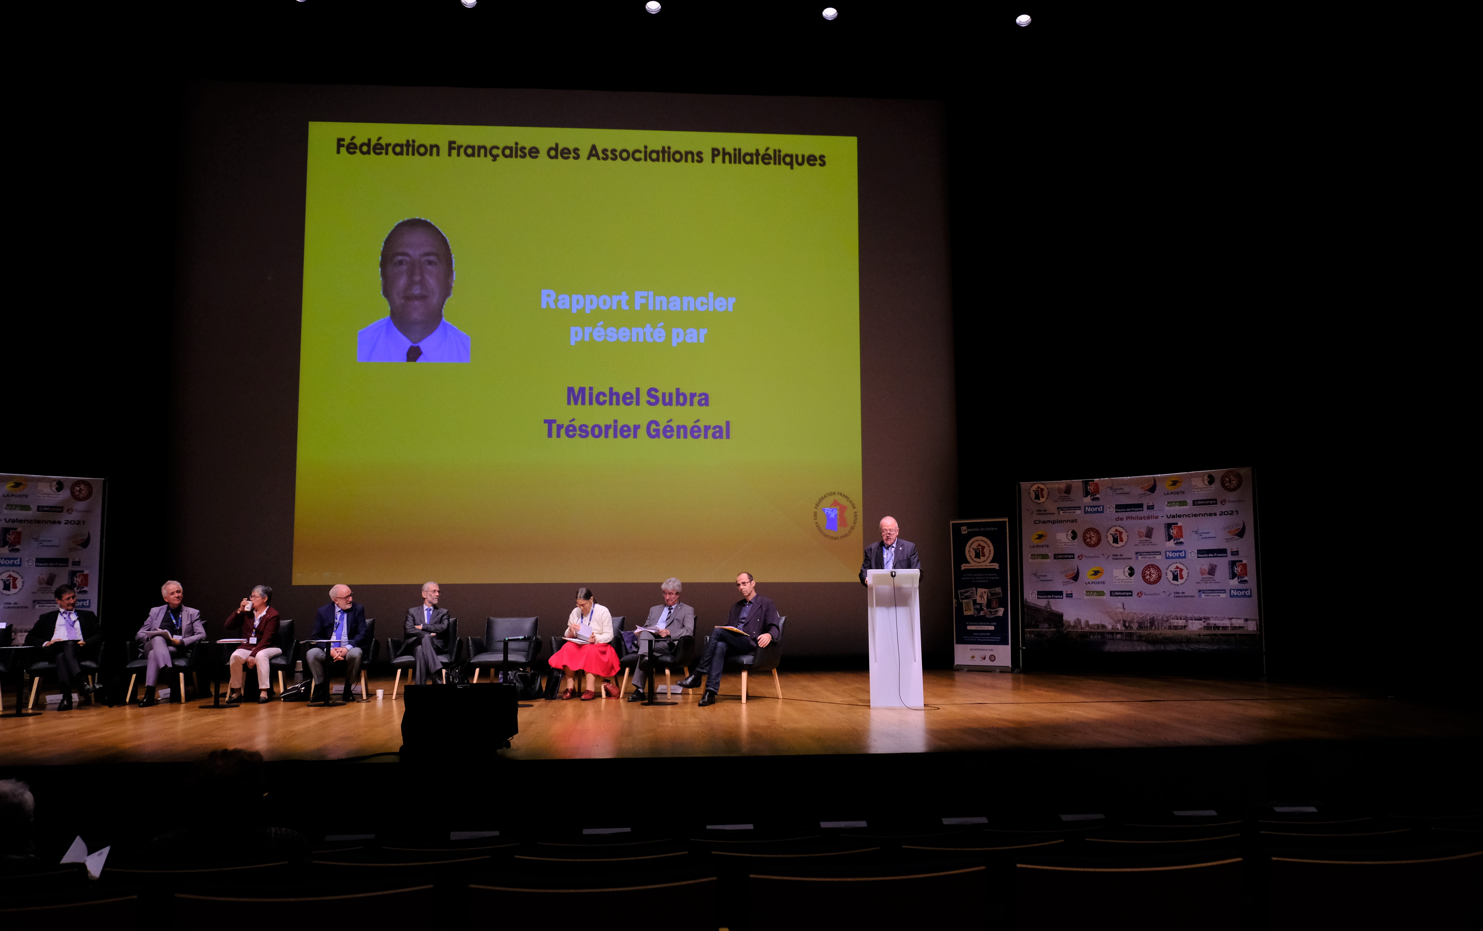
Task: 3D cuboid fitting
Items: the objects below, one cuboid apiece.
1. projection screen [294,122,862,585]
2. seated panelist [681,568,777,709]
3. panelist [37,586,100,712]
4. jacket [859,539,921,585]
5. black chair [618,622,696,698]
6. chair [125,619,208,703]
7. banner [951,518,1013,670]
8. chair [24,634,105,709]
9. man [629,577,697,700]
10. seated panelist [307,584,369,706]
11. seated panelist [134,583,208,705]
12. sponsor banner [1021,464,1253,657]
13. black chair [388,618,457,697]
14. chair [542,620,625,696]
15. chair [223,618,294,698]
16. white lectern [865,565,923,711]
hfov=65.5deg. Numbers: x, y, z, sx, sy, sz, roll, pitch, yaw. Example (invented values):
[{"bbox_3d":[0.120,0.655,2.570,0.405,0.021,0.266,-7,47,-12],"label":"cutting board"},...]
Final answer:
[{"bbox_3d":[-2.159,-1.577,15.991,7.695,6.403,0.050,0,-6,-4],"label":"projection screen"},{"bbox_3d":[-0.142,1.649,11.172,0.620,1.250,0.950,-5,-8,36],"label":"seated panelist"},{"bbox_3d":[-6.515,1.731,11.205,0.620,1.190,0.850,3,-7,-25],"label":"panelist"},{"bbox_3d":[1.408,1.064,10.942,0.570,0.760,0.360,-1,-6,2],"label":"jacket"},{"bbox_3d":[-0.862,1.941,11.715,0.680,0.800,0.660,-2,-7,18],"label":"black chair"},{"bbox_3d":[-5.891,2.026,11.937,0.700,0.800,0.680,0,-6,-3],"label":"chair"},{"bbox_3d":[3.273,1.750,15.594,0.820,2.040,0.200,-4,-7,32],"label":"banner"},{"bbox_3d":[-6.646,1.946,11.361,0.680,0.800,0.660,3,-7,-28],"label":"chair"},{"bbox_3d":[-0.812,1.793,12.010,0.580,1.220,0.860,-3,-7,22],"label":"man"},{"bbox_3d":[-4.144,1.825,11.986,0.550,1.190,0.820,1,-6,-9],"label":"seated panelist"},{"bbox_3d":[-5.791,1.792,11.784,0.600,1.230,0.860,0,-6,-6],"label":"seated panelist"},{"bbox_3d":[4.947,1.240,14.610,2.930,2.230,0.050,-4,-7,32],"label":"sponsor banner"},{"bbox_3d":[-3.245,1.981,11.908,0.680,0.800,0.660,0,-6,-3],"label":"black chair"},{"bbox_3d":[-1.618,1.974,11.957,0.680,0.800,0.660,-2,-6,11],"label":"chair"},{"bbox_3d":[-5.019,2.048,12.190,0.700,0.800,0.680,1,-6,-8],"label":"chair"},{"bbox_3d":[1.446,1.640,11.006,0.480,1.280,0.420,0,-6,0],"label":"white lectern"}]

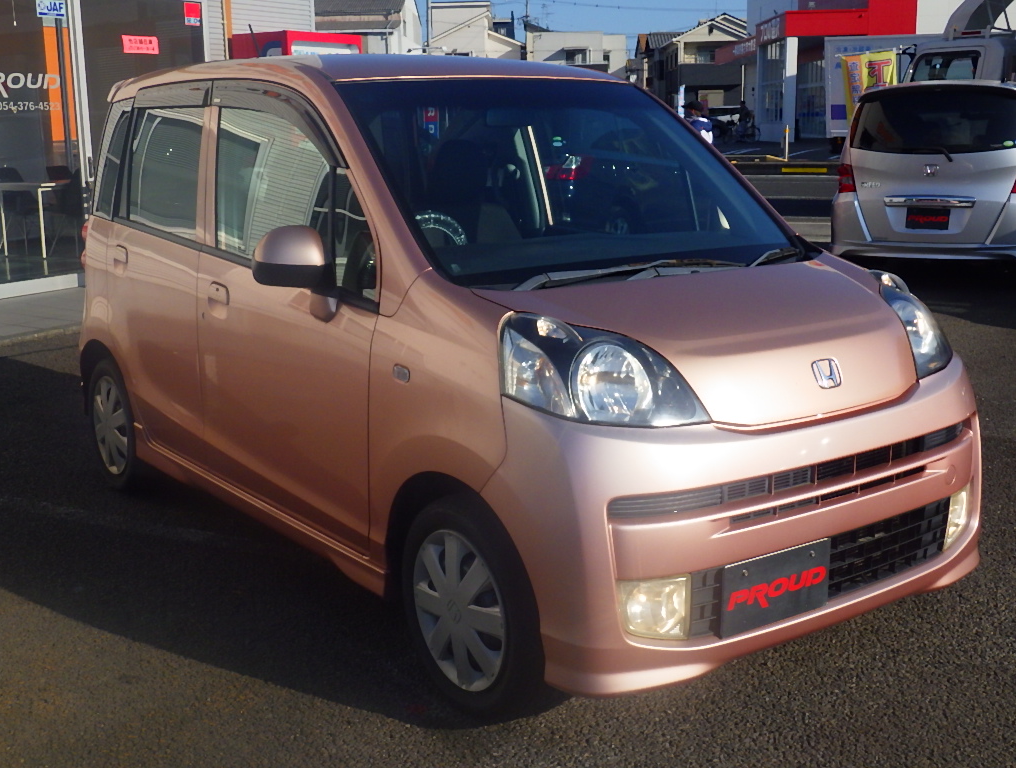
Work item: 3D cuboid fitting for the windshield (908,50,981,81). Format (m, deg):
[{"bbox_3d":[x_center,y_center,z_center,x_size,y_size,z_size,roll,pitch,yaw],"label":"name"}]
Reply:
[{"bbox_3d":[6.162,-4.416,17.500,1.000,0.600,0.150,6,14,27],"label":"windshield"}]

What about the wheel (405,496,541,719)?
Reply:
[{"bbox_3d":[-0.066,0.517,2.927,0.170,0.550,0.550,-9,14,-35],"label":"wheel"}]

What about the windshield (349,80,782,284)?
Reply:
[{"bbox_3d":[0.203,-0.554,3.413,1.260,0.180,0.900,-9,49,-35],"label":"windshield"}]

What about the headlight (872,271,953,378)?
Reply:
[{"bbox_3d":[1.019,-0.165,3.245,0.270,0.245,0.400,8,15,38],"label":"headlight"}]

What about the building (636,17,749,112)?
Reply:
[{"bbox_3d":[11.776,-18.994,76.000,6.500,7.400,8.500,-2,12,-7],"label":"building"}]

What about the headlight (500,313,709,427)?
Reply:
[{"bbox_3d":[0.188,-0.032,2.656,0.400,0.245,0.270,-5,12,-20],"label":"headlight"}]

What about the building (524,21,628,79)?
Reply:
[{"bbox_3d":[4.699,-20.723,84.000,6.800,7.000,8.000,-2,12,-5],"label":"building"}]

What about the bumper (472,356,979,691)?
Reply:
[{"bbox_3d":[0.641,0.287,2.984,1.450,0.630,0.420,-9,14,-35],"label":"bumper"}]

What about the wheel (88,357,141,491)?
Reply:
[{"bbox_3d":[-1.487,0.150,4.851,0.170,0.550,0.550,-9,14,-35],"label":"wheel"}]

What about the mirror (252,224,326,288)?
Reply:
[{"bbox_3d":[-0.540,-0.316,3.085,0.185,0.155,0.115,-9,14,-35],"label":"mirror"}]

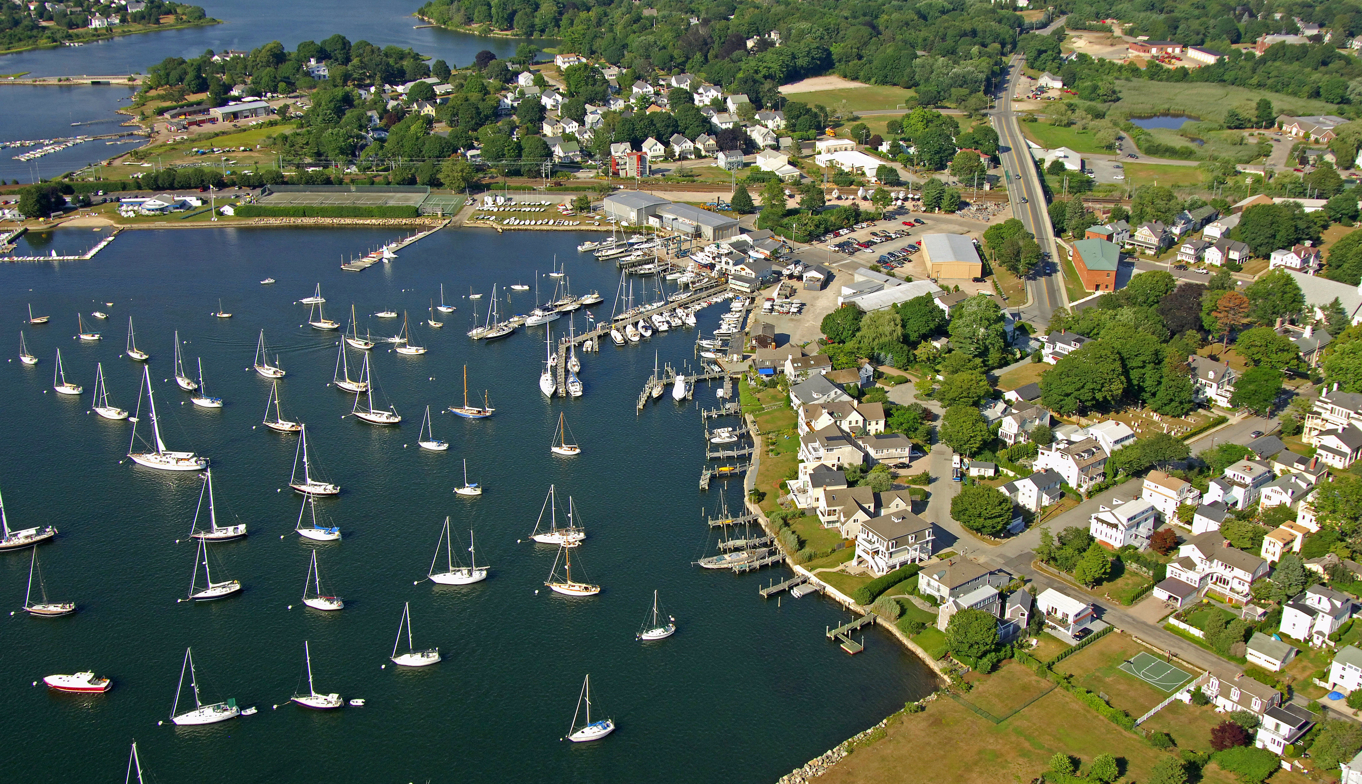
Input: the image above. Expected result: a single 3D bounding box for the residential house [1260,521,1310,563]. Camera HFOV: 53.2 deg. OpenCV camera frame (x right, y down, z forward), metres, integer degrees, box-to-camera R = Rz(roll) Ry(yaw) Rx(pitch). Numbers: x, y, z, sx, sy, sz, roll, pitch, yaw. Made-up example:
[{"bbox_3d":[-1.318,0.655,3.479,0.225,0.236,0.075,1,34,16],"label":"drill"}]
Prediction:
[{"bbox_3d":[138.420,33.740,312.320,12.000,5.800,5.000,-19,29,-37],"label":"residential house"}]

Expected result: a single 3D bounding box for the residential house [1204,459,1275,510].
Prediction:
[{"bbox_3d":[139.300,22.540,338.480,16.500,8.500,8.800,-18,28,-35],"label":"residential house"}]

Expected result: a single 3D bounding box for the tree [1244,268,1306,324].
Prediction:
[{"bbox_3d":[195.960,-31.570,448.630,19.300,17.200,19.300,-1,23,0],"label":"tree"}]

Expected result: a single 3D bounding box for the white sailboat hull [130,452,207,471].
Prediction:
[{"bbox_3d":[-142.330,18.930,376.880,22.800,2.800,5.800,4,23,11],"label":"white sailboat hull"}]

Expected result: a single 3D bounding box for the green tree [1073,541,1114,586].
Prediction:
[{"bbox_3d":[96.680,40.930,319.830,8.900,11.600,8.900,0,23,0],"label":"green tree"}]

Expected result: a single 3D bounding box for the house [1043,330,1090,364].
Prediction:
[{"bbox_3d":[120.330,-12.930,421.000,10.000,8.000,13.000,-21,30,-39],"label":"house"}]

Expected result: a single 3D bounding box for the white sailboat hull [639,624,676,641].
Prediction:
[{"bbox_3d":[-5.090,51.830,293.020,7.840,2.200,2.600,-6,23,-11],"label":"white sailboat hull"}]

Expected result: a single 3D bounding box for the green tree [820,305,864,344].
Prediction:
[{"bbox_3d":[52.750,-22.360,446.550,14.200,13.000,14.200,0,22,0],"label":"green tree"}]

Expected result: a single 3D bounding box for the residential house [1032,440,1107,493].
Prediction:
[{"bbox_3d":[102.390,17.560,351.810,11.500,9.400,15.200,-16,27,-34],"label":"residential house"}]

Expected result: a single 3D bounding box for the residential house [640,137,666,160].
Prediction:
[{"bbox_3d":[-13.490,-123.860,691.570,8.300,8.600,12.300,-9,24,-18],"label":"residential house"}]

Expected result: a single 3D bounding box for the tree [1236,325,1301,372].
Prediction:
[{"bbox_3d":[177.230,-12.520,411.300,18.410,14.510,18.410,0,23,0],"label":"tree"}]

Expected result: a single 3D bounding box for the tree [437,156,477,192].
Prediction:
[{"bbox_3d":[-105.711,-102.691,643.529,17.000,15.500,17.000,0,23,0],"label":"tree"}]

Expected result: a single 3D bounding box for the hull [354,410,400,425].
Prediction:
[{"bbox_3d":[-88.710,7.320,396.860,15.000,2.000,4.000,5,23,12],"label":"hull"}]

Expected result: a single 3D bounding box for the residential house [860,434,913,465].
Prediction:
[{"bbox_3d":[55.606,15.070,369.287,11.300,7.340,8.250,-5,23,-12],"label":"residential house"}]

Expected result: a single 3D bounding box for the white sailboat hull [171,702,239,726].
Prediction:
[{"bbox_3d":[-94.000,64.030,269.330,12.400,2.000,3.800,-7,24,-15],"label":"white sailboat hull"}]

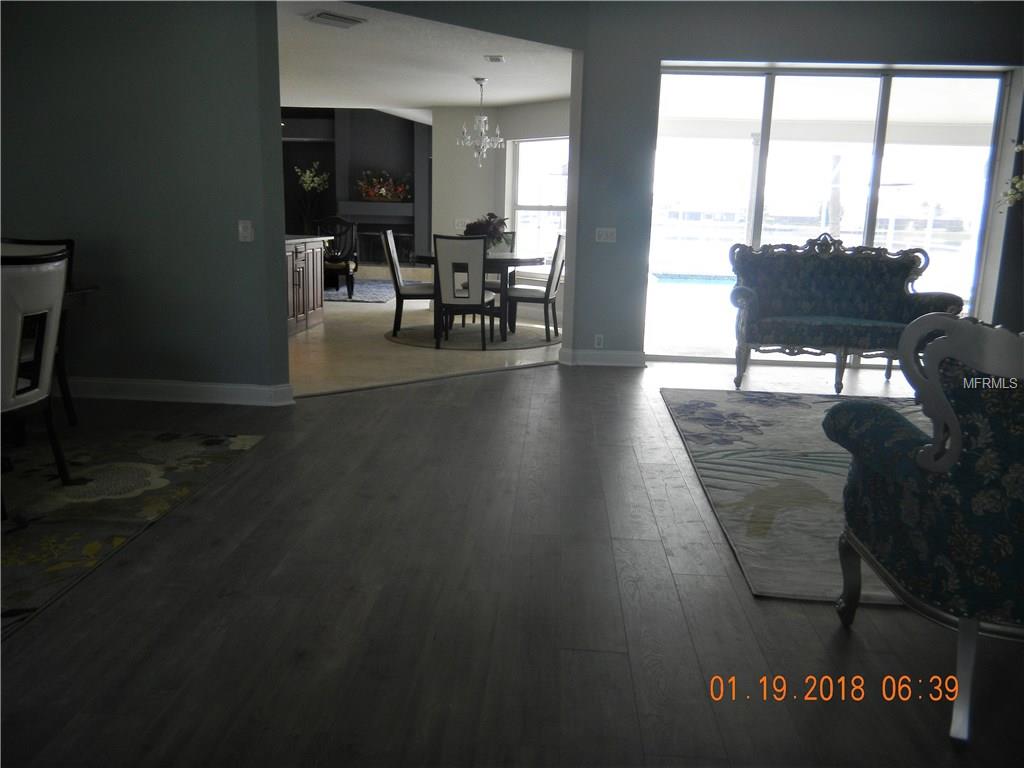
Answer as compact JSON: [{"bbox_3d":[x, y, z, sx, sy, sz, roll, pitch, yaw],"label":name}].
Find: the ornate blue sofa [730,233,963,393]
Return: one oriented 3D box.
[{"bbox_3d":[2.410,-0.555,6.229,1.630,1.115,0.790,2,12,3],"label":"ornate blue sofa"}]

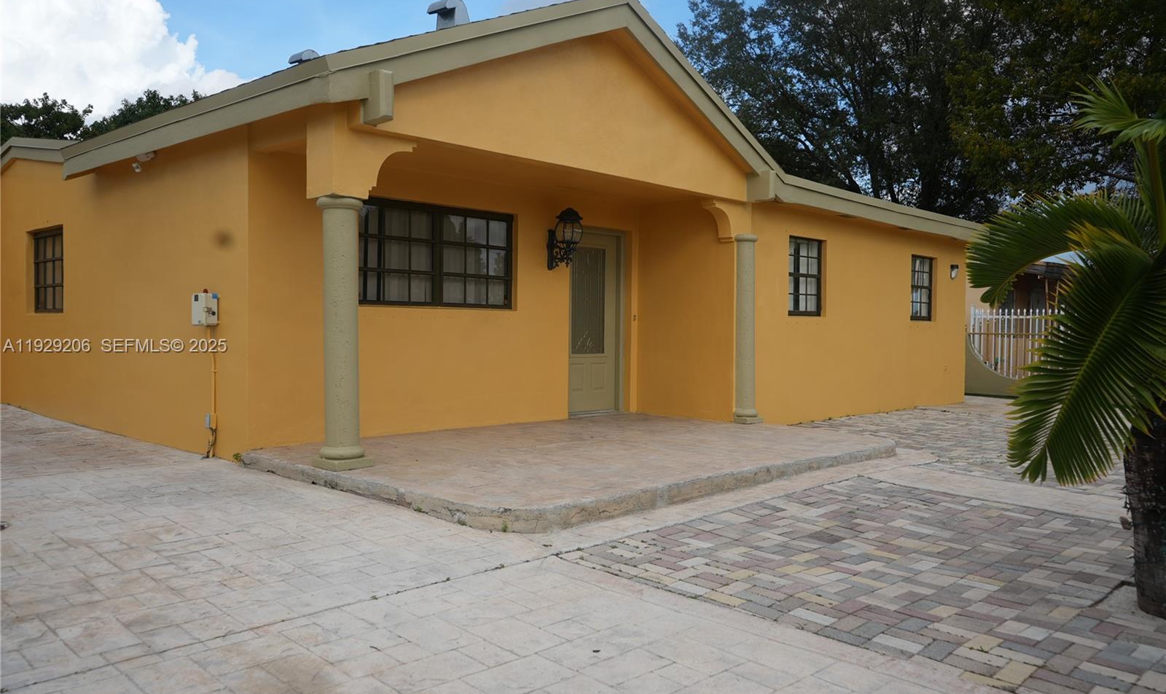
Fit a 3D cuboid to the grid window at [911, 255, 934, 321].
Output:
[{"bbox_3d":[4.979,-0.866,13.527,0.082,0.953,0.891,2,2,44],"label":"grid window"}]

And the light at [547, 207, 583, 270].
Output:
[{"bbox_3d":[-0.188,-1.138,9.567,0.407,0.647,0.278,2,2,44],"label":"light"}]

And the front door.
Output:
[{"bbox_3d":[0.092,-0.273,10.433,0.067,2.046,0.917,2,2,44],"label":"front door"}]

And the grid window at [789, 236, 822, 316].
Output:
[{"bbox_3d":[2.659,-0.842,11.096,0.082,0.953,0.886,2,2,44],"label":"grid window"}]

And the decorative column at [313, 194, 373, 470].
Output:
[{"bbox_3d":[-1.700,-0.108,6.449,0.355,1.918,0.350,1,1,0],"label":"decorative column"}]

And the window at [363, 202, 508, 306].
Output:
[{"bbox_3d":[-1.441,-0.864,8.754,0.082,0.979,1.972,2,2,44],"label":"window"}]

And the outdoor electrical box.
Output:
[{"bbox_3d":[-3.209,-0.332,7.713,0.268,0.295,0.118,2,2,44],"label":"outdoor electrical box"}]

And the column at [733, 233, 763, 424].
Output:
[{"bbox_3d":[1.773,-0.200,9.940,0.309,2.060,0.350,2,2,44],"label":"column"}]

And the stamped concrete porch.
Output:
[{"bbox_3d":[0.184,0.902,7.893,3.409,0.124,5.129,2,2,44],"label":"stamped concrete porch"}]

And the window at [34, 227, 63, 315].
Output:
[{"bbox_3d":[-6.397,-0.905,10.954,1.390,1.015,0.082,2,2,44],"label":"window"}]

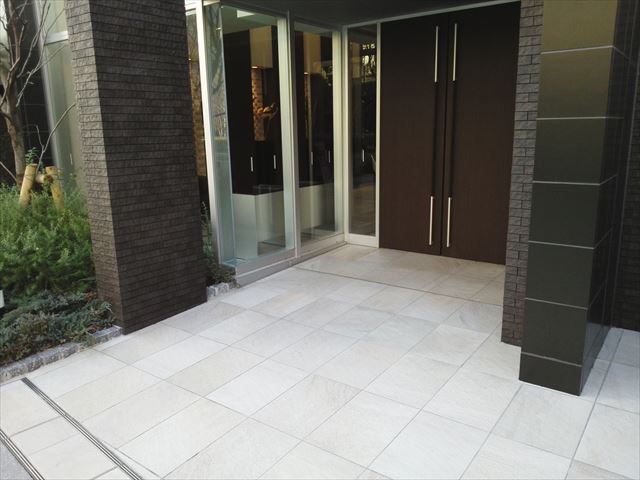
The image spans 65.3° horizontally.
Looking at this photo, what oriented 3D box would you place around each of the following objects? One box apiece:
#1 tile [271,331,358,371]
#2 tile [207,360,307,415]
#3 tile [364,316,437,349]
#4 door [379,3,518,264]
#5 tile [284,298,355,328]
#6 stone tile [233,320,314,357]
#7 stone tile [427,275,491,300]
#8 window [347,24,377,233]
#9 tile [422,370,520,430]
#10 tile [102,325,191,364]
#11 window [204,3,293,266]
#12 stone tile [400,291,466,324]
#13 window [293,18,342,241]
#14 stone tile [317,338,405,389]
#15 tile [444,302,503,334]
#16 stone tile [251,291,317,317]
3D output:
[{"bbox_3d":[-0.034,0.824,3.735,0.400,0.020,0.600,8,17,35],"label":"tile"},{"bbox_3d":[-0.389,0.956,3.258,0.400,0.020,0.600,8,17,36],"label":"tile"},{"bbox_3d":[0.648,0.740,3.979,0.400,0.020,0.600,8,17,35],"label":"tile"},{"bbox_3d":[1.379,-1.113,5.665,1.571,2.692,0.079,8,17,35],"label":"door"},{"bbox_3d":[0.002,0.650,4.442,0.400,0.020,0.600,8,17,35],"label":"tile"},{"bbox_3d":[-0.347,0.770,3.912,0.393,0.024,0.605,8,17,35],"label":"stone tile"},{"bbox_3d":[1.387,0.469,4.934,0.400,0.020,0.600,8,17,36],"label":"stone tile"},{"bbox_3d":[0.543,-1.313,6.330,0.410,2.570,0.050,8,17,35],"label":"window"},{"bbox_3d":[0.936,0.956,3.030,0.400,0.020,0.600,8,17,36],"label":"tile"},{"bbox_3d":[-1.362,0.816,3.954,0.400,0.020,0.600,8,17,35],"label":"tile"},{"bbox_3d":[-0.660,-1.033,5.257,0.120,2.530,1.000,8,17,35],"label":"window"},{"bbox_3d":[1.006,0.612,4.455,0.400,0.020,0.600,8,17,35],"label":"stone tile"},{"bbox_3d":[0.003,-1.246,6.034,0.048,2.507,0.921,8,17,35],"label":"window"},{"bbox_3d":[0.289,0.859,3.458,0.393,0.024,0.605,8,17,35],"label":"stone tile"},{"bbox_3d":[1.307,0.653,4.161,0.393,0.024,0.566,8,17,35],"label":"tile"},{"bbox_3d":[-0.321,0.605,4.674,0.400,0.020,0.600,8,17,35],"label":"stone tile"}]

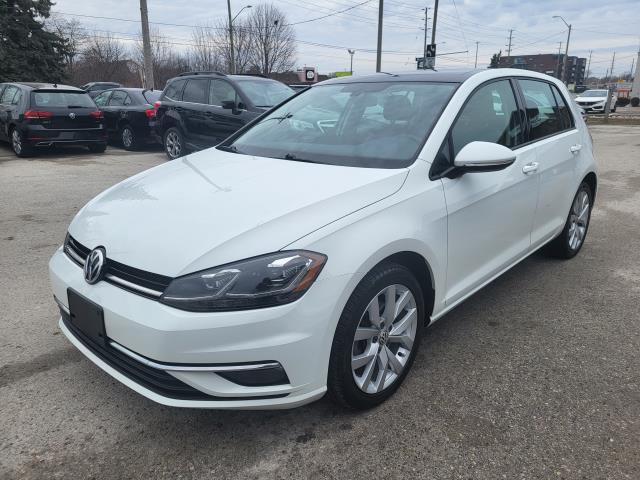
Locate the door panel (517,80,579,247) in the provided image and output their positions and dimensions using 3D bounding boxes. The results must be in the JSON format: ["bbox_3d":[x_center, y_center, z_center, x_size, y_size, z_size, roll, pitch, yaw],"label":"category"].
[{"bbox_3d":[1.548,-0.549,3.284,0.250,1.060,0.930,15,23,41],"label":"door panel"}]

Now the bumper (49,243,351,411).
[{"bbox_3d":[-0.735,0.280,2.162,1.770,0.560,0.575,15,23,41],"label":"bumper"}]

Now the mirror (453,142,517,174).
[{"bbox_3d":[0.758,-0.391,2.245,0.240,0.155,0.180,14,22,42],"label":"mirror"}]

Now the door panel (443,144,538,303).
[{"bbox_3d":[0.924,-0.140,2.639,0.160,0.690,1.180,15,23,41],"label":"door panel"}]

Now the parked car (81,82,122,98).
[{"bbox_3d":[-11.087,-7.289,24.618,4.600,1.460,1.820,-14,21,-38],"label":"parked car"}]

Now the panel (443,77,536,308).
[{"bbox_3d":[0.889,-0.331,2.613,0.250,1.070,1.180,15,23,41],"label":"panel"}]

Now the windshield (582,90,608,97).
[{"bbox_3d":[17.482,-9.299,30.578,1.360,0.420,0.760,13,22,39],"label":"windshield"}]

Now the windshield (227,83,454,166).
[{"bbox_3d":[0.079,-0.706,2.772,1.430,0.140,0.860,14,51,42],"label":"windshield"}]

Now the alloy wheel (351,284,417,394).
[{"bbox_3d":[0.229,0.407,2.097,0.190,0.478,0.478,14,22,41],"label":"alloy wheel"}]

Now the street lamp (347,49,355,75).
[{"bbox_3d":[4.964,-26.255,77.210,1.100,8.400,0.450,0,17,4],"label":"street lamp"}]

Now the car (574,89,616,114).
[{"bbox_3d":[17.978,-9.014,31.244,1.800,1.416,4.630,13,22,39],"label":"car"}]

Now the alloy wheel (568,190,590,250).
[{"bbox_3d":[2.025,-0.175,3.943,0.190,0.480,0.480,15,23,41],"label":"alloy wheel"}]

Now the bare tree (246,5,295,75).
[{"bbox_3d":[-4.826,-17.069,44.967,4.900,8.900,4.900,-2,17,-5],"label":"bare tree"}]

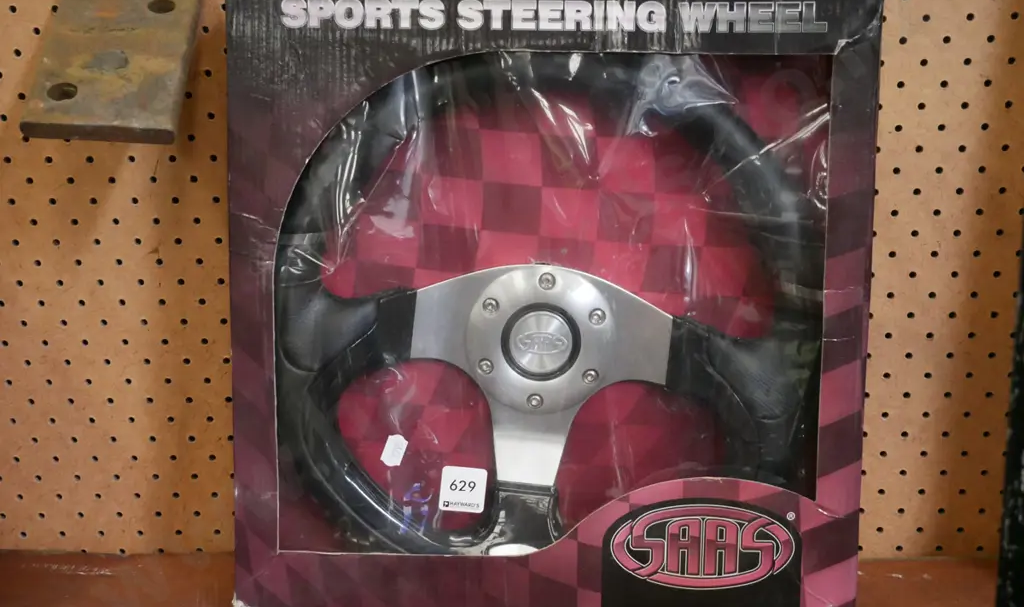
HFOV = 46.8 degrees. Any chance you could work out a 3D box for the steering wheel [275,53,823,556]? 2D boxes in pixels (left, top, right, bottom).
[{"bbox_3d":[0.020,0.005,0.733,0.335,0.333,0.064,6,7,2],"label":"steering wheel"}]

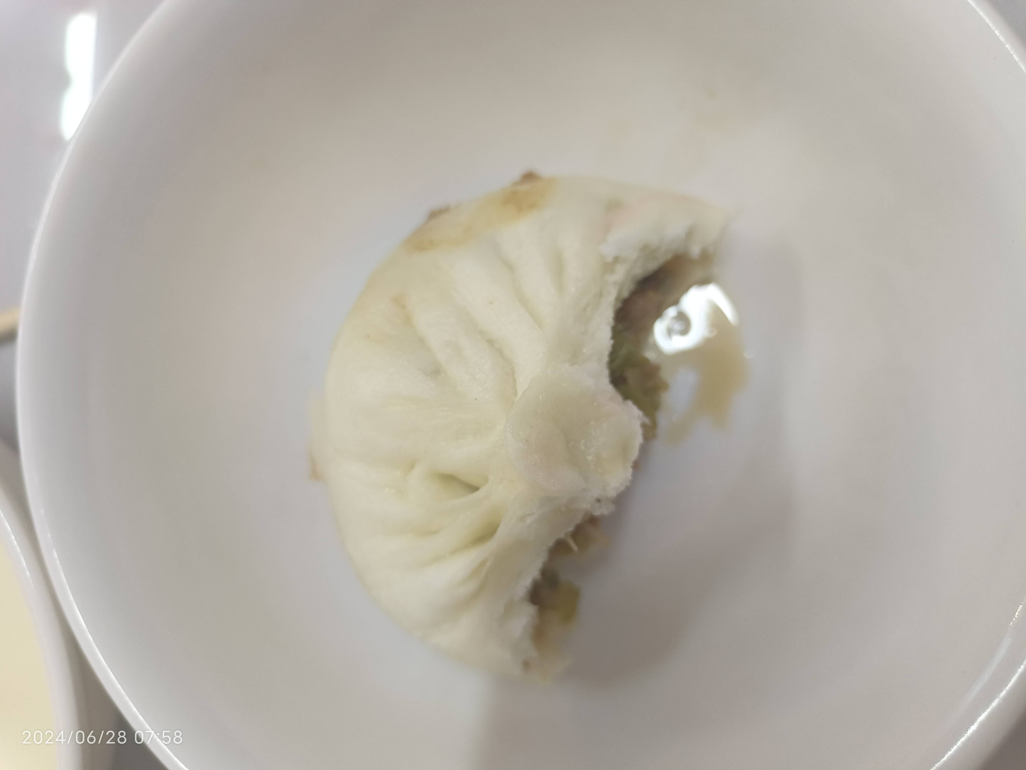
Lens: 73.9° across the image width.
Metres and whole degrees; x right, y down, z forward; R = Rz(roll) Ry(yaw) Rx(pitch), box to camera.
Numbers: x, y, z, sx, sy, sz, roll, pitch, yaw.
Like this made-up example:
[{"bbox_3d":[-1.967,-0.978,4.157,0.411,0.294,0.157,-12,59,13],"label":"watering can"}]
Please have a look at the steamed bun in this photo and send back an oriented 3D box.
[{"bbox_3d":[-0.004,0.002,0.131,0.063,0.048,0.092,20,89,3],"label":"steamed bun"}]

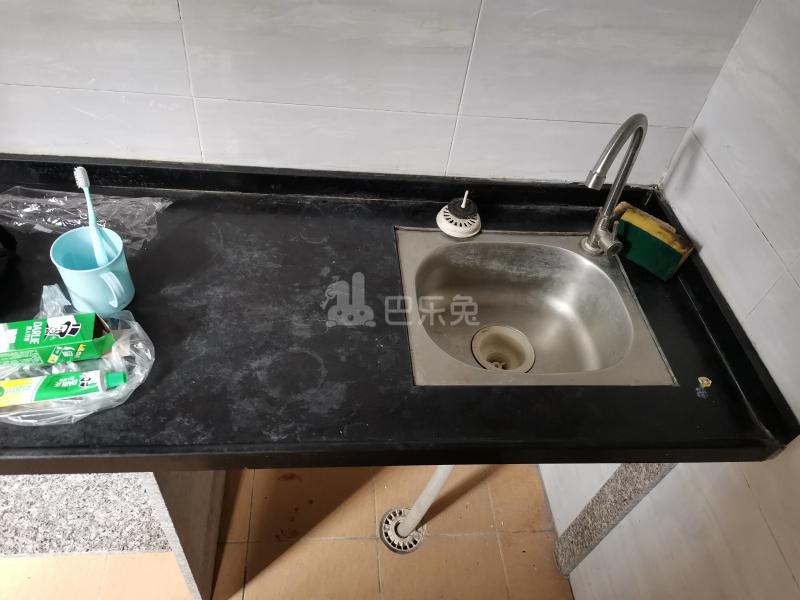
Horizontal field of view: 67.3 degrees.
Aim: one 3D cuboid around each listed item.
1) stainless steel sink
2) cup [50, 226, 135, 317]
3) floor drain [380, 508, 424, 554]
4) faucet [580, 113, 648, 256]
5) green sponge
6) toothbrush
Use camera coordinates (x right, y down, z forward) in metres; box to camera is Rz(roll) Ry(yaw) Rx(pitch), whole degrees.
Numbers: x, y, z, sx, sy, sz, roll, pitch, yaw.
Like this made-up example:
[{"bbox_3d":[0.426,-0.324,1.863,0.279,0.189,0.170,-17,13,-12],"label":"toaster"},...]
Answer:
[{"bbox_3d":[0.181,0.051,0.963,0.368,0.150,0.307,1,48,-7],"label":"stainless steel sink"},{"bbox_3d":[-0.392,-0.031,0.784,0.101,0.088,0.082,38,54,23],"label":"cup"},{"bbox_3d":[0.009,0.559,1.458,0.107,0.012,0.107,1,48,-8],"label":"floor drain"},{"bbox_3d":[0.310,-0.140,0.873,0.062,0.265,0.169,35,53,22],"label":"faucet"},{"bbox_3d":[0.399,-0.090,0.967,0.111,0.067,0.031,35,59,19],"label":"green sponge"},{"bbox_3d":[-0.396,-0.078,0.782,0.014,0.186,0.019,-3,15,26],"label":"toothbrush"}]

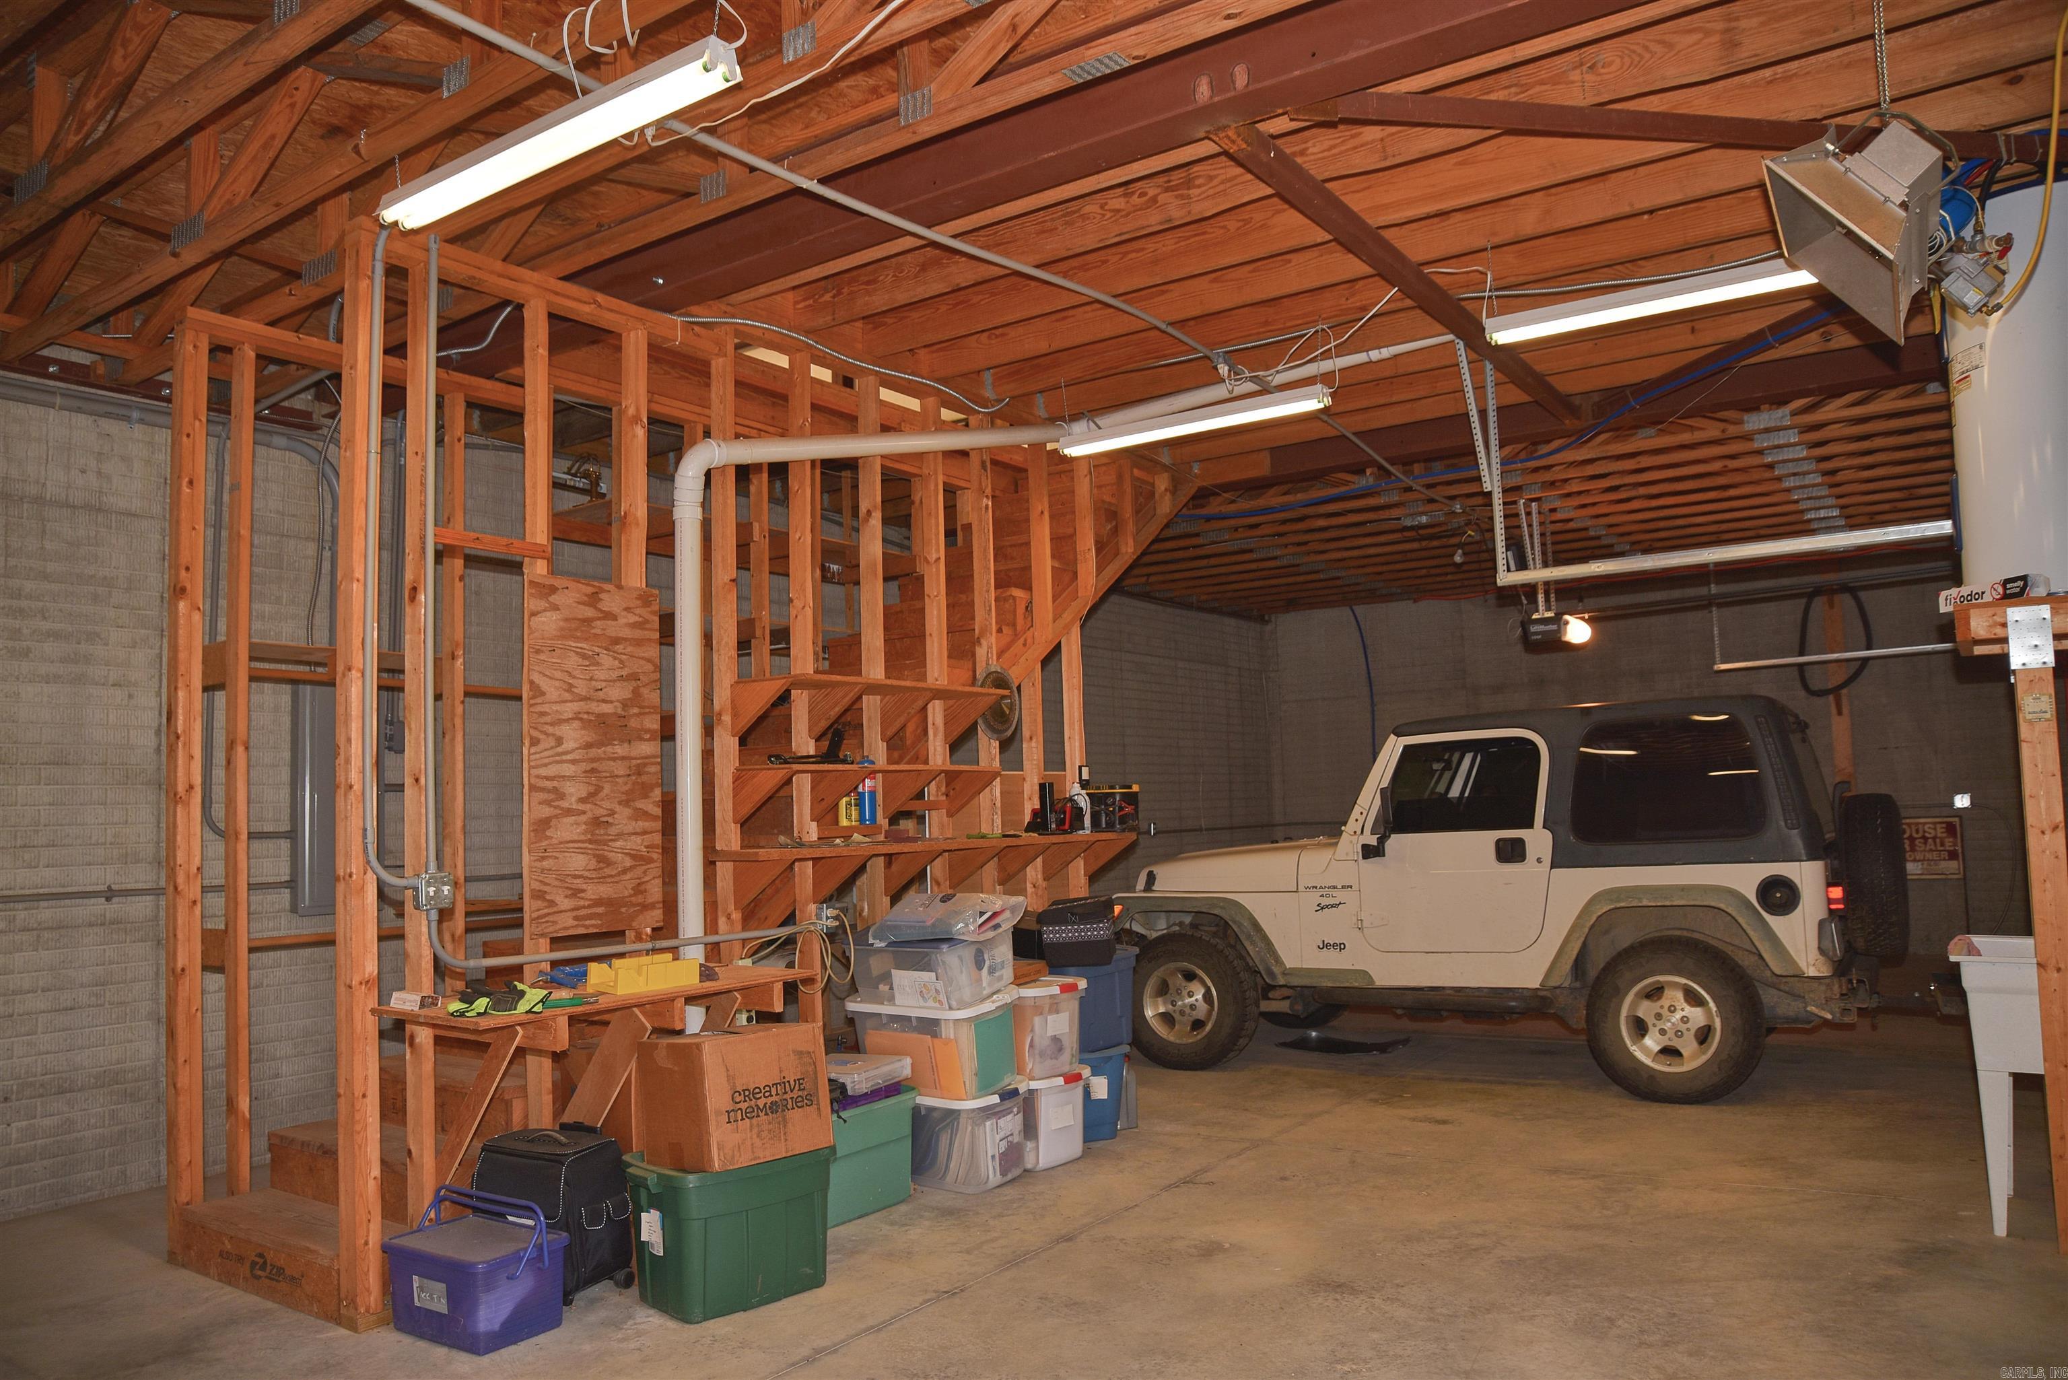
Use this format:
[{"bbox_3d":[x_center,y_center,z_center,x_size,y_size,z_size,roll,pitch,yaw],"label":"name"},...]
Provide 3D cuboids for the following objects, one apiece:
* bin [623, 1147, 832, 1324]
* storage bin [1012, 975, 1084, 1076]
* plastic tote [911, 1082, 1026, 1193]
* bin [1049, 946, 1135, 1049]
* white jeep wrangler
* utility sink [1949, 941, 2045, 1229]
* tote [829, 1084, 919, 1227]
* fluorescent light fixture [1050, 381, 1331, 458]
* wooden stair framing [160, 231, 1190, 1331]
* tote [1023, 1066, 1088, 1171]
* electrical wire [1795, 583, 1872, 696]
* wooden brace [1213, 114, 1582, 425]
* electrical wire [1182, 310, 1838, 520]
[{"bbox_3d":[-0.877,1.546,4.007,0.385,0.380,0.535,-6,-6,43],"label":"bin"},{"bbox_3d":[-0.089,1.315,5.346,0.520,0.335,0.370,-5,-5,36],"label":"storage bin"},{"bbox_3d":[-0.352,1.635,5.101,0.580,0.335,0.410,-4,-5,31],"label":"plastic tote"},{"bbox_3d":[0.115,1.278,5.690,0.570,0.400,0.410,-6,-6,39],"label":"bin"},{"bbox_3d":[2.296,1.033,7.253,3.870,1.770,1.700,-5,-5,31],"label":"white jeep wrangler"},{"bbox_3d":[3.102,1.180,4.110,0.590,0.850,0.610,-5,-6,33],"label":"utility sink"},{"bbox_3d":[-0.722,1.611,4.775,0.400,0.355,0.570,-5,-5,36],"label":"tote"},{"bbox_3d":[0.644,-1.113,5.774,1.230,0.090,0.120,-5,-5,35],"label":"fluorescent light fixture"},{"bbox_3d":[-0.878,0.331,6.238,1.350,3.220,5.150,-5,-6,33],"label":"wooden stair framing"},{"bbox_3d":[-0.128,1.671,5.433,0.580,0.350,0.410,-5,-6,35],"label":"tote"},{"bbox_3d":[6.036,-0.376,10.394,0.520,0.850,0.080,-5,-5,35],"label":"electrical wire"},{"bbox_3d":[1.587,-1.461,5.259,0.090,0.090,3.780,-5,-6,35],"label":"wooden brace"},{"bbox_3d":[2.112,-1.143,6.538,0.777,0.090,3.838,1,-5,-30],"label":"electrical wire"}]

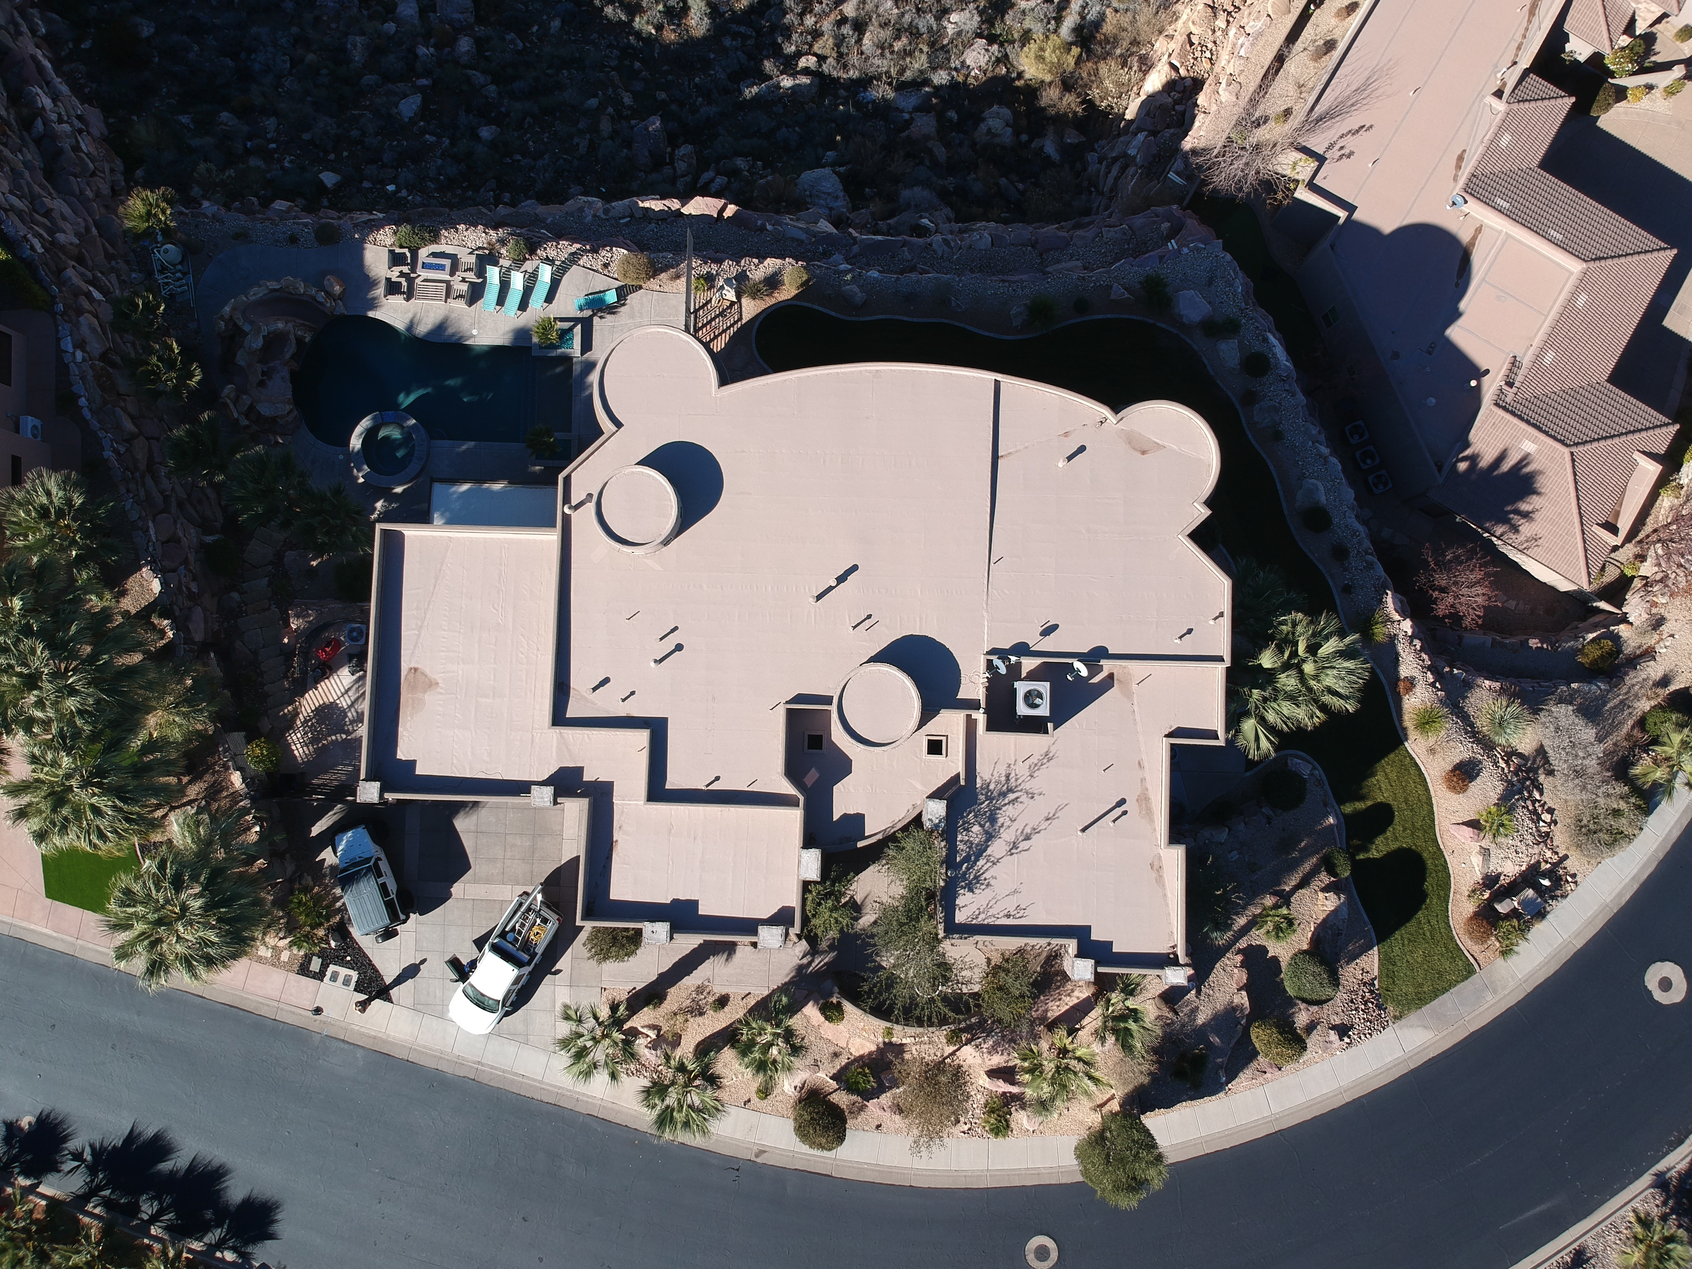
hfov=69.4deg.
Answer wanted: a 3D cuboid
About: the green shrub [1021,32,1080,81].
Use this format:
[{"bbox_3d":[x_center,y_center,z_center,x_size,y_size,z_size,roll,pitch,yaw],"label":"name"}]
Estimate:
[{"bbox_3d":[9.170,-25.900,55.000,2.600,1.600,2.100,0,90,0],"label":"green shrub"}]

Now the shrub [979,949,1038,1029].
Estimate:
[{"bbox_3d":[6.150,13.400,46.600,2.200,2.400,2.400,0,90,0],"label":"shrub"}]

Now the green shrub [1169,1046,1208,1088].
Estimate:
[{"bbox_3d":[14.200,17.930,50.370,1.520,1.100,1.650,0,86,0],"label":"green shrub"}]

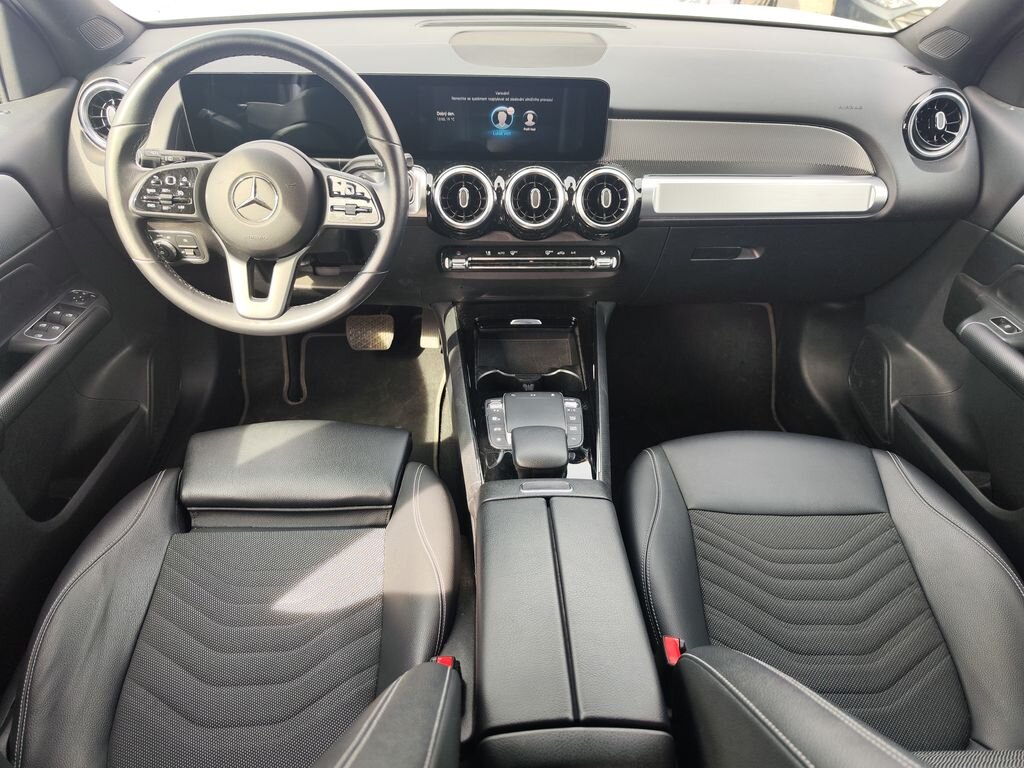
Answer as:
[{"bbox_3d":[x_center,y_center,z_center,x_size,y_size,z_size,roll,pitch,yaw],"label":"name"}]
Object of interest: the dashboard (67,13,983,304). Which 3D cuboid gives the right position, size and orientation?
[{"bbox_3d":[0.030,-0.408,1.255,1.400,0.410,0.480,-1,36,-3],"label":"dashboard"}]

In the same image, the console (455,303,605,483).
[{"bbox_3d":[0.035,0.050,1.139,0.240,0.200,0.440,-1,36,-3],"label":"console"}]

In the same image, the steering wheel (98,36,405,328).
[{"bbox_3d":[-0.322,-0.253,0.885,0.375,0.372,0.100,-1,11,-3],"label":"steering wheel"}]

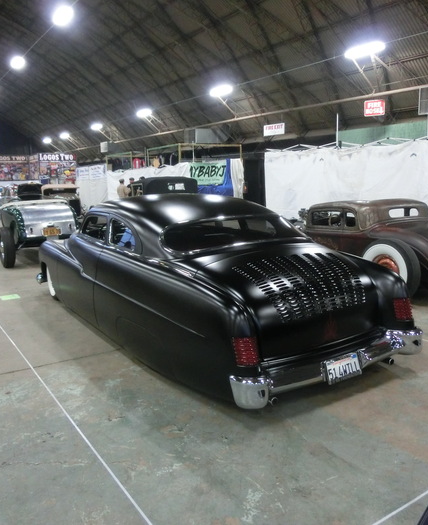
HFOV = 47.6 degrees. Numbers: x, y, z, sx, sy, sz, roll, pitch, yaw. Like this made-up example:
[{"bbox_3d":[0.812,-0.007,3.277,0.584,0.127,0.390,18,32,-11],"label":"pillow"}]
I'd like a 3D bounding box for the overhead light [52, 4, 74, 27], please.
[{"bbox_3d":[-4.719,-7.810,15.349,0.580,0.500,0.580,-8,12,-32],"label":"overhead light"}]

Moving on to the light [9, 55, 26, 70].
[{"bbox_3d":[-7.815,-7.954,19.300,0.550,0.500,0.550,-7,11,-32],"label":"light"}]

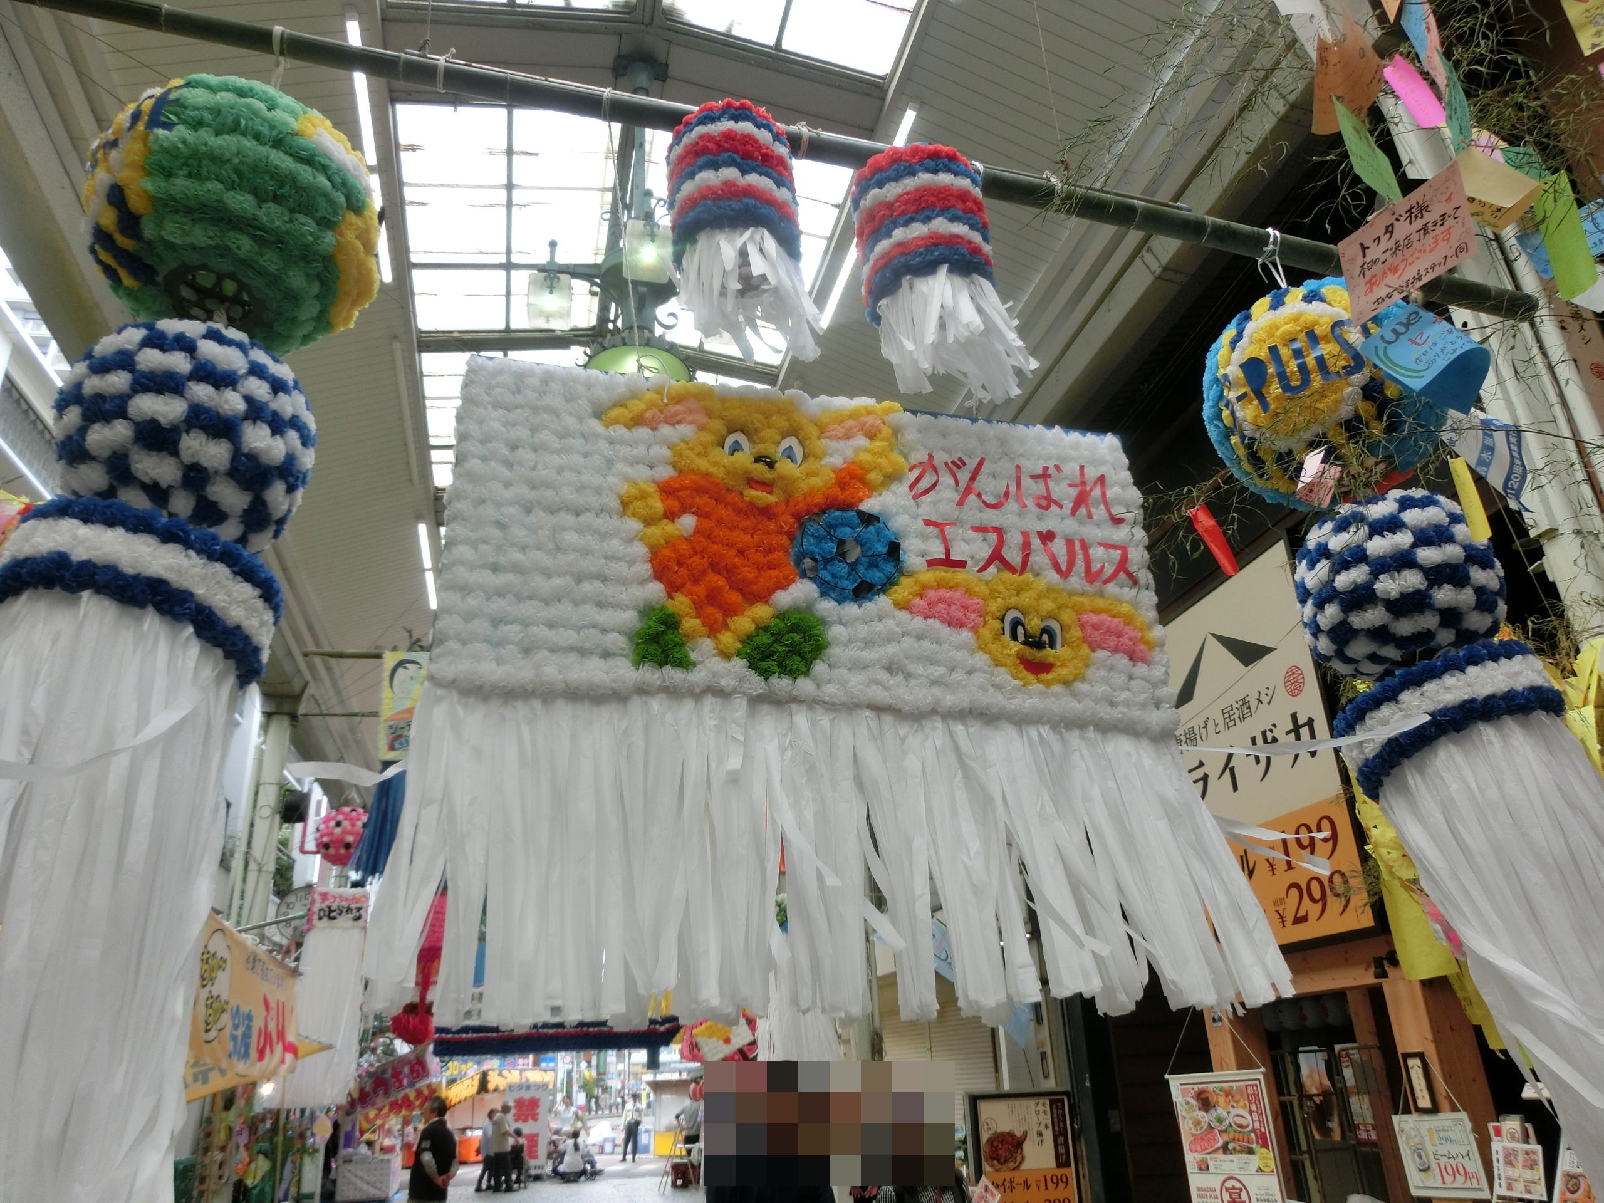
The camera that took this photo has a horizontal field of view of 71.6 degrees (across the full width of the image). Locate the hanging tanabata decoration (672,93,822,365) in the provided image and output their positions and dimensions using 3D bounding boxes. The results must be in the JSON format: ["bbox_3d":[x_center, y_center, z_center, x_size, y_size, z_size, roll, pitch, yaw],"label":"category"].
[{"bbox_3d":[-0.174,-1.032,3.207,0.420,0.690,0.400,-2,-23,-1],"label":"hanging tanabata decoration"}]

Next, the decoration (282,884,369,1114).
[{"bbox_3d":[-4.825,4.009,11.289,0.600,2.060,0.550,11,-27,-28],"label":"decoration"}]

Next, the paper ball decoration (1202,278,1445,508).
[{"bbox_3d":[1.627,-0.651,3.500,0.690,0.680,0.690,-22,-31,39],"label":"paper ball decoration"}]

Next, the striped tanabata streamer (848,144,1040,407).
[{"bbox_3d":[0.415,-0.936,3.325,0.460,0.700,0.420,-2,-23,-1],"label":"striped tanabata streamer"}]

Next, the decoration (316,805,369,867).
[{"bbox_3d":[-4.704,2.430,11.500,0.600,0.600,0.600,4,-24,-13],"label":"decoration"}]

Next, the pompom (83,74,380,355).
[{"bbox_3d":[-1.449,-0.984,2.870,0.685,0.660,0.685,4,-24,-13],"label":"pompom"}]

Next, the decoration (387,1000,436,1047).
[{"bbox_3d":[-4.036,4.360,11.500,0.460,0.440,0.460,4,-24,-13],"label":"decoration"}]

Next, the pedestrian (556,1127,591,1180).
[{"bbox_3d":[-4.840,11.714,23.600,0.650,1.020,0.750,0,-24,-6],"label":"pedestrian"}]

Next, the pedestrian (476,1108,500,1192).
[{"bbox_3d":[-6.056,10.586,21.500,0.450,1.520,0.450,12,-27,-29],"label":"pedestrian"}]

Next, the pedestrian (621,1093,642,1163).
[{"bbox_3d":[-4.413,13.646,28.800,0.520,1.650,0.340,4,-24,-13],"label":"pedestrian"}]

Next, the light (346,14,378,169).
[{"bbox_3d":[-2.934,-3.377,7.426,0.090,0.090,1.260,4,-24,-13],"label":"light"}]

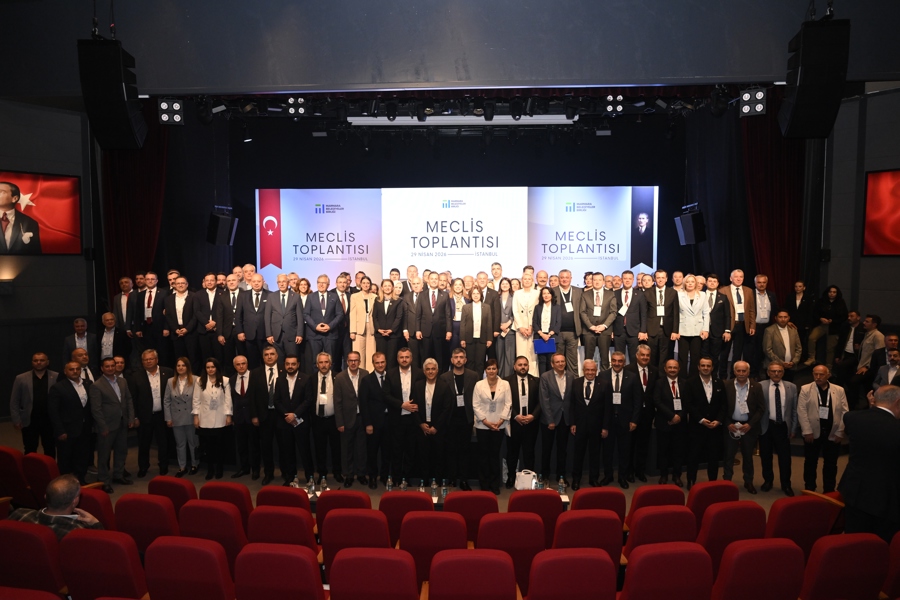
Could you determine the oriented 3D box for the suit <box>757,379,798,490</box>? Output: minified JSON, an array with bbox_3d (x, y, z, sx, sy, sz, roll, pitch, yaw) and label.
[{"bbox_3d":[4.285,1.732,7.823,0.530,1.458,0.340,2,4,23],"label":"suit"}]

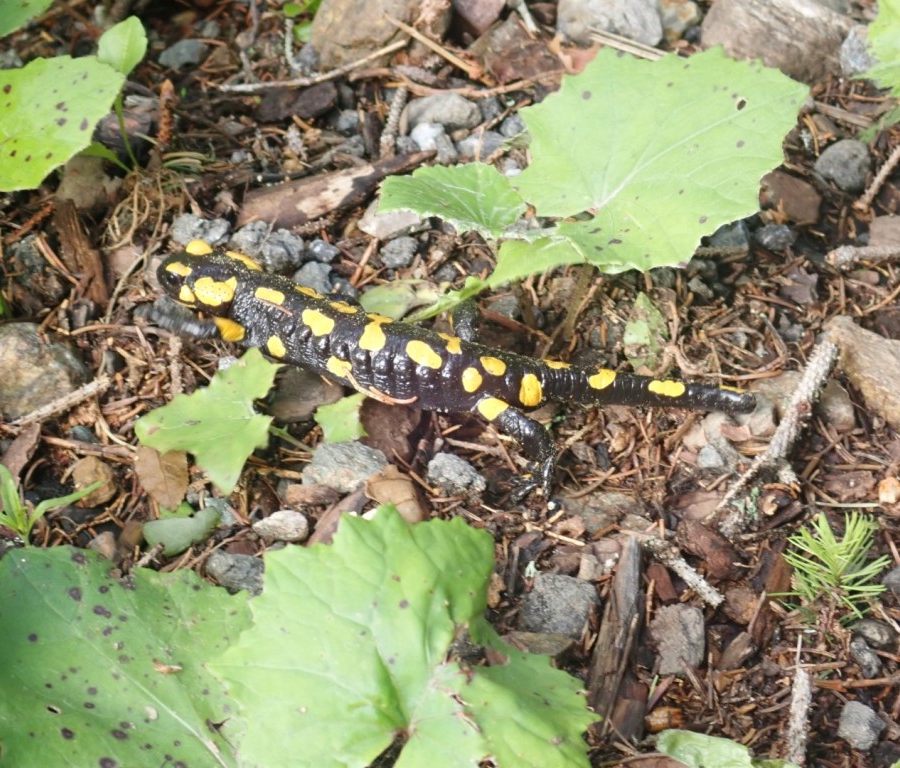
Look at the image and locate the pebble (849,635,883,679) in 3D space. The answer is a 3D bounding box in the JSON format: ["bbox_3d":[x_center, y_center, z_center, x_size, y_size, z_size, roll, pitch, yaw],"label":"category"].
[{"bbox_3d":[0.117,0.077,0.834,0.007,0.007,0.014,-18,51,-16],"label":"pebble"}]

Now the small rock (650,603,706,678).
[{"bbox_3d":[0.064,0.072,0.835,0.015,0.011,0.021,0,48,0],"label":"small rock"}]

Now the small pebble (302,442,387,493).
[{"bbox_3d":[-0.030,0.023,0.832,0.024,0.010,0.016,0,47,0],"label":"small pebble"}]

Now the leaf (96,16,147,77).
[{"bbox_3d":[-0.101,-0.104,0.909,0.016,0.014,0.012,0,47,0],"label":"leaf"}]

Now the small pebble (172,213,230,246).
[{"bbox_3d":[-0.076,-0.046,0.896,0.018,0.009,0.012,0,47,0],"label":"small pebble"}]

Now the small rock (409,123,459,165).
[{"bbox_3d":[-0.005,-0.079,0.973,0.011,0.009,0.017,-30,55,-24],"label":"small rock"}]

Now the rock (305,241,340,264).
[{"bbox_3d":[-0.040,-0.041,0.929,0.011,0.006,0.009,0,52,0],"label":"rock"}]

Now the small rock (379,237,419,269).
[{"bbox_3d":[-0.016,-0.041,0.928,0.012,0.008,0.011,0,52,0],"label":"small rock"}]

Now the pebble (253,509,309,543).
[{"bbox_3d":[-0.050,0.041,0.864,0.016,0.008,0.011,0,52,0],"label":"pebble"}]

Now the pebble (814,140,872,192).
[{"bbox_3d":[0.126,-0.070,0.948,0.018,0.014,0.018,0,52,0],"label":"pebble"}]

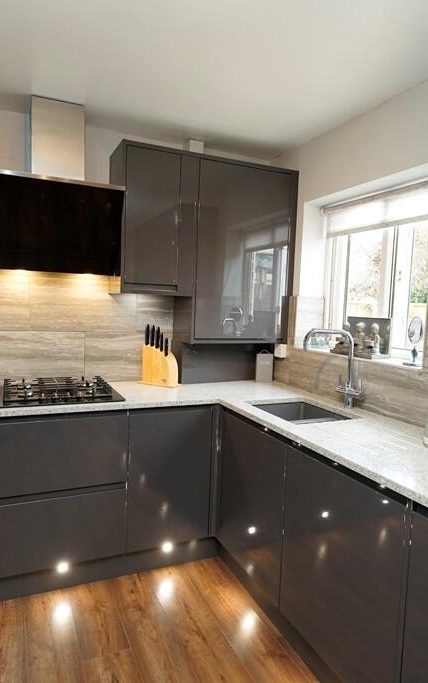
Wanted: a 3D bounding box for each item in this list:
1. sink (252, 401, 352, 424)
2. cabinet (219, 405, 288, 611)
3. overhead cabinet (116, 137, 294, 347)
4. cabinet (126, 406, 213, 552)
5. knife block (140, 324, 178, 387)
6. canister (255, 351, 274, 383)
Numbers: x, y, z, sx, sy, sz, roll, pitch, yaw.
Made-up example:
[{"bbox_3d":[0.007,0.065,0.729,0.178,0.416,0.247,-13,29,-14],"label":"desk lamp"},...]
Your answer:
[{"bbox_3d":[0.399,0.431,2.006,0.311,0.180,0.367,0,5,-26],"label":"sink"},{"bbox_3d":[0.408,0.721,2.128,0.560,0.712,0.581,0,5,-26],"label":"cabinet"},{"bbox_3d":[-0.057,-0.524,2.580,1.067,1.047,0.340,0,5,-24],"label":"overhead cabinet"},{"bbox_3d":[-0.341,0.682,2.483,0.454,0.724,0.580,0,5,-24],"label":"cabinet"},{"bbox_3d":[-0.308,0.080,2.541,0.220,0.360,0.100,4,5,23],"label":"knife block"},{"bbox_3d":[0.331,0.163,2.768,0.105,0.204,0.105,0,5,-24],"label":"canister"}]

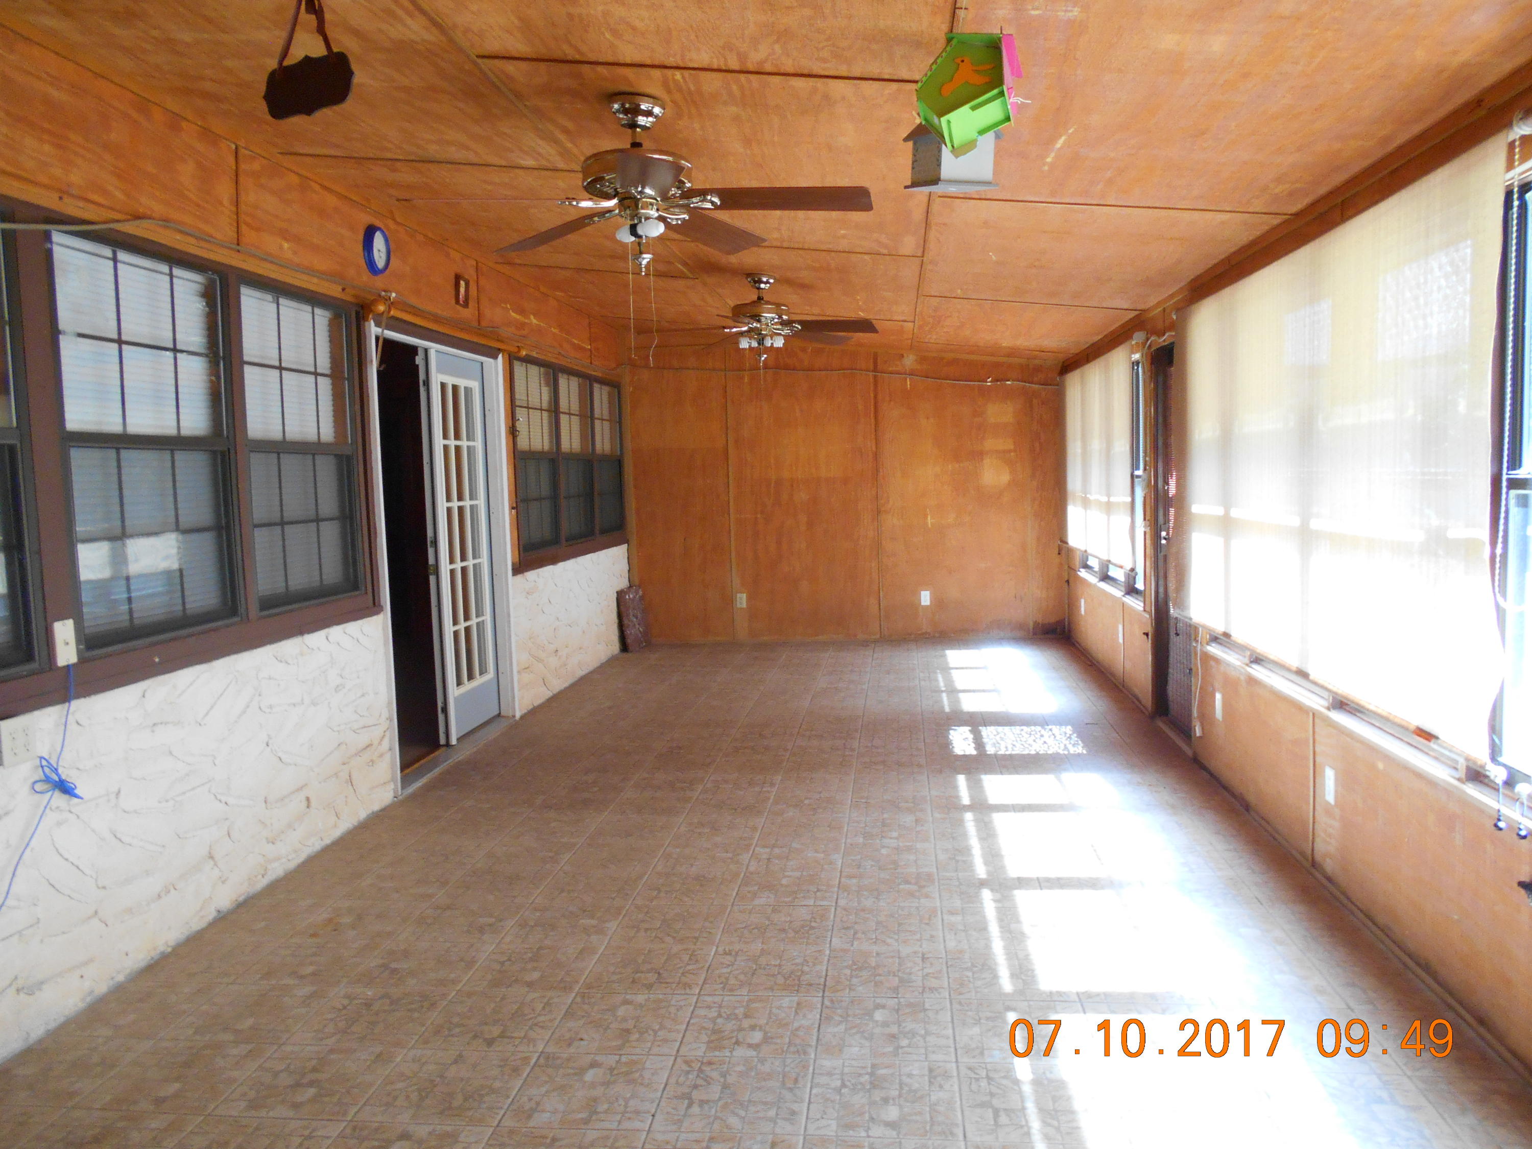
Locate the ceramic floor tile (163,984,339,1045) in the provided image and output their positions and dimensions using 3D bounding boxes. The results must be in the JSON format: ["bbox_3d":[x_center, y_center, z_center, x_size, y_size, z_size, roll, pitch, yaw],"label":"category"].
[{"bbox_3d":[-1.363,1.175,3.067,0.330,0.010,0.322,-1,5,6],"label":"ceramic floor tile"}]

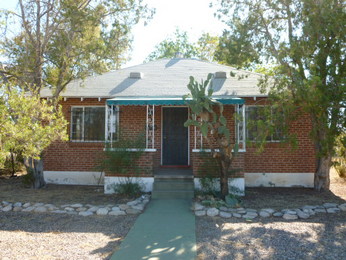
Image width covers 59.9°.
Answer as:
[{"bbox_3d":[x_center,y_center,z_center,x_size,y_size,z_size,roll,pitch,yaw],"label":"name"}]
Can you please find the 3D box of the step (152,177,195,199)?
[{"bbox_3d":[0.015,1.630,8.500,1.170,0.540,0.600,0,-2,3],"label":"step"}]

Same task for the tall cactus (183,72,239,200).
[{"bbox_3d":[1.065,0.160,8.300,1.480,3.420,1.250,0,-2,3],"label":"tall cactus"}]

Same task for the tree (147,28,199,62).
[{"bbox_3d":[-0.038,-2.681,23.108,5.600,10.119,5.400,0,-2,3],"label":"tree"}]

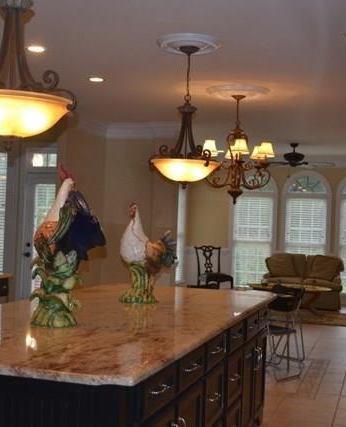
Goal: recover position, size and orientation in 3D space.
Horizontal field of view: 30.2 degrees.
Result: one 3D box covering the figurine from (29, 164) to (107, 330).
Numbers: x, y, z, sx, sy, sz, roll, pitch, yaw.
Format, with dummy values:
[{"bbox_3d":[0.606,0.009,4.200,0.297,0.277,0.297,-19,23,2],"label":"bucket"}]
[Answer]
[{"bbox_3d":[-0.509,0.159,3.090,0.360,0.770,0.230,2,-1,-9],"label":"figurine"}]

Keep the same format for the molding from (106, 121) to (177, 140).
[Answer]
[{"bbox_3d":[-0.489,-1.255,9.729,1.170,0.270,0.160,2,-1,18],"label":"molding"}]

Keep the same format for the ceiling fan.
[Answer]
[{"bbox_3d":[1.921,-0.917,10.129,1.300,0.380,1.300,2,-1,18],"label":"ceiling fan"}]

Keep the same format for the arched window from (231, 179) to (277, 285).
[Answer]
[{"bbox_3d":[1.621,0.305,12.728,0.930,2.330,0.120,2,-1,18],"label":"arched window"}]

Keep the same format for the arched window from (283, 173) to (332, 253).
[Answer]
[{"bbox_3d":[2.597,0.350,12.405,0.950,2.330,0.120,2,-1,18],"label":"arched window"}]

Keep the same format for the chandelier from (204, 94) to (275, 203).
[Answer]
[{"bbox_3d":[0.625,-0.632,6.270,0.710,1.070,0.710,2,-1,18],"label":"chandelier"}]

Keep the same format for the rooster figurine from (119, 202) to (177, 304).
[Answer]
[{"bbox_3d":[-0.180,0.275,4.670,0.390,0.700,0.260,2,-1,-22],"label":"rooster figurine"}]

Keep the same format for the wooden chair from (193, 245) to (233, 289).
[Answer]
[{"bbox_3d":[0.775,1.130,11.950,0.560,1.030,0.580,3,-1,-27],"label":"wooden chair"}]

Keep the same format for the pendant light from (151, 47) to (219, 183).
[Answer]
[{"bbox_3d":[0.104,-0.711,4.682,0.515,1.040,0.515,2,-1,0],"label":"pendant light"}]

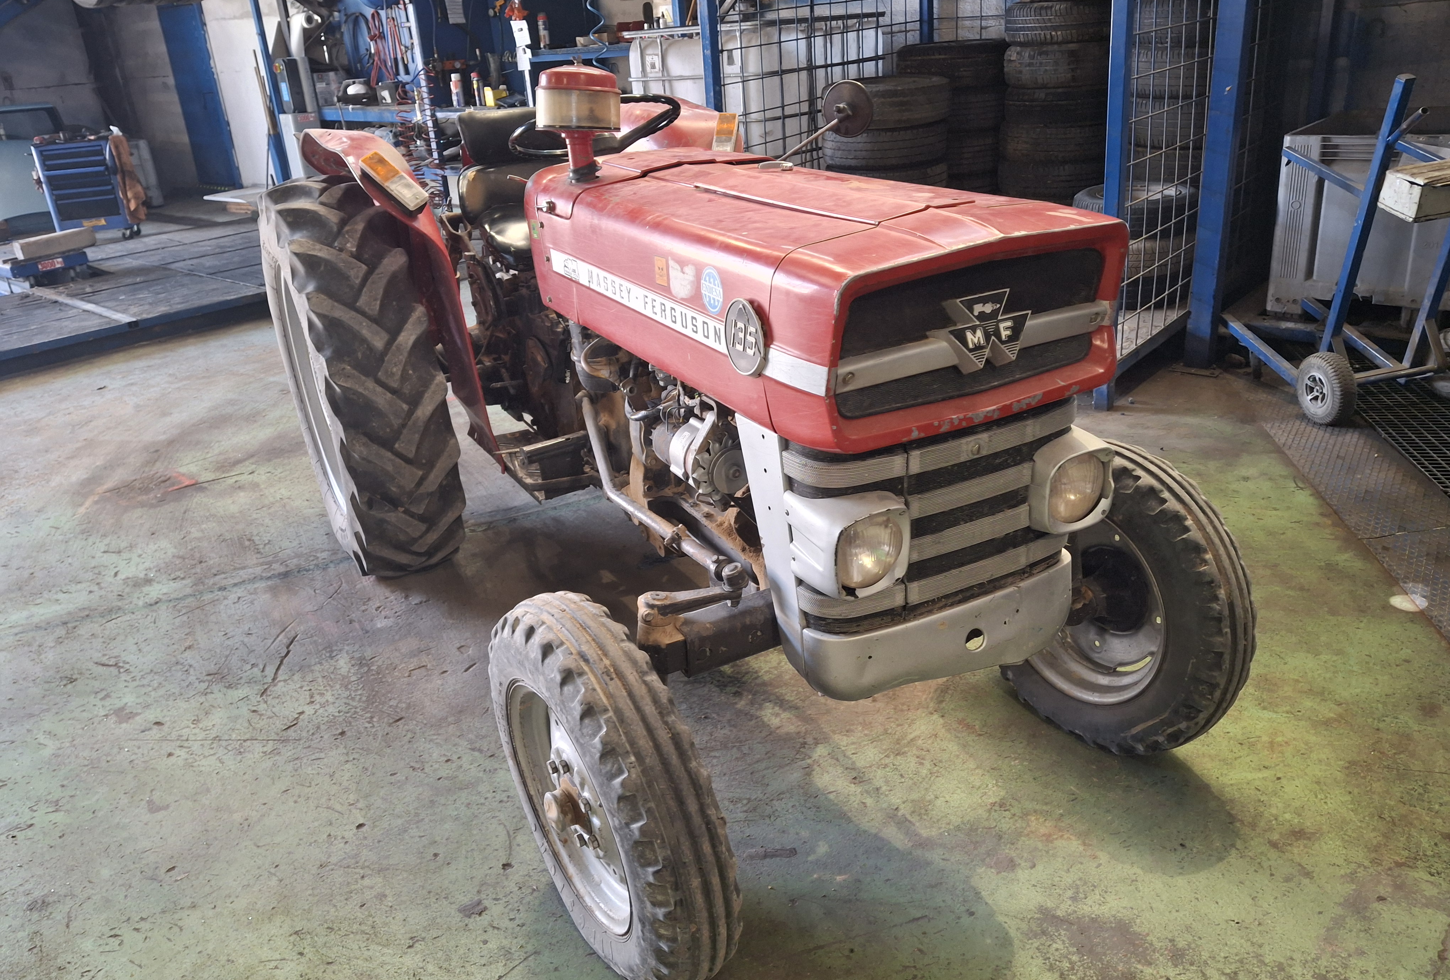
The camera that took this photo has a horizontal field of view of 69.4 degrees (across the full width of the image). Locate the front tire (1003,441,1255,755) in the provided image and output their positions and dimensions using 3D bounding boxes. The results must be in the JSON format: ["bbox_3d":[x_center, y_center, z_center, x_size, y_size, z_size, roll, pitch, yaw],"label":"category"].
[{"bbox_3d":[0.814,0.231,2.306,0.155,0.704,0.704,-18,29,-28],"label":"front tire"}]

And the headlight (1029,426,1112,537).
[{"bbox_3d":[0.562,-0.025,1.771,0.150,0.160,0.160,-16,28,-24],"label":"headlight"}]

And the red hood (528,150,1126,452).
[{"bbox_3d":[0.078,-0.453,2.040,0.526,0.311,1.320,-16,28,-24],"label":"red hood"}]

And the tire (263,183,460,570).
[{"bbox_3d":[-1.113,-0.333,3.198,0.320,1.206,1.206,-16,28,-24],"label":"tire"}]

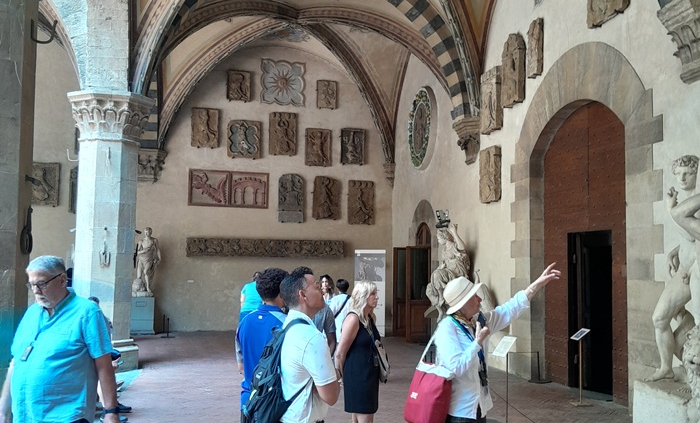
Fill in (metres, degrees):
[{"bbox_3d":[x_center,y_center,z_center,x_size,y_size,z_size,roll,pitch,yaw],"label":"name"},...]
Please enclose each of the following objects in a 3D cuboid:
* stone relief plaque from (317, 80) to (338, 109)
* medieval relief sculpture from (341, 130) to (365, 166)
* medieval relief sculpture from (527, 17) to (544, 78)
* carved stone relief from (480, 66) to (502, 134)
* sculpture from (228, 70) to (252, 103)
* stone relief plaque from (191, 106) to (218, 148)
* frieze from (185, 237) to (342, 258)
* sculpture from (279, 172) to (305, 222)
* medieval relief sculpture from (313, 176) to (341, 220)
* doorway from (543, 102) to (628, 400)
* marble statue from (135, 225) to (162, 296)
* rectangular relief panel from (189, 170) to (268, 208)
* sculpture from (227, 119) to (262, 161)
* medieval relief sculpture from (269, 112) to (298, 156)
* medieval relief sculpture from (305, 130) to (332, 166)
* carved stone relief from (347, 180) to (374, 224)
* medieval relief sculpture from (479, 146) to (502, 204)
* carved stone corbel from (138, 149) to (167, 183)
[{"bbox_3d":[-0.570,-2.850,17.219,0.489,0.677,0.120,2,-4,-15],"label":"stone relief plaque"},{"bbox_3d":[0.083,-1.589,17.308,0.599,0.850,0.130,2,-4,-15],"label":"medieval relief sculpture"},{"bbox_3d":[2.934,-2.559,11.061,0.110,0.856,0.313,2,-5,-13],"label":"medieval relief sculpture"},{"bbox_3d":[2.444,-1.872,12.069,0.119,1.059,0.634,2,-4,-13],"label":"carved stone relief"},{"bbox_3d":[-2.868,-3.241,18.241,0.580,0.781,0.140,2,-4,-13],"label":"sculpture"},{"bbox_3d":[-3.384,-1.945,16.413,0.621,0.919,0.130,2,-4,-15],"label":"stone relief plaque"},{"bbox_3d":[-2.103,0.935,17.792,3.963,0.517,0.150,2,-5,-13],"label":"frieze"},{"bbox_3d":[-1.514,-0.330,18.028,0.645,1.260,0.140,2,-5,-13],"label":"sculpture"},{"bbox_3d":[-0.603,-0.338,18.581,0.751,1.104,0.140,2,-4,-13],"label":"medieval relief sculpture"},{"bbox_3d":[3.183,0.514,9.554,0.356,3.920,2.425,2,-4,-13],"label":"doorway"},{"bbox_3d":[-4.703,1.173,16.278,0.653,1.614,0.495,1,-4,-7],"label":"marble statue"},{"bbox_3d":[-3.096,-0.564,18.020,2.030,0.926,0.090,2,-4,-13],"label":"rectangular relief panel"},{"bbox_3d":[-2.679,-1.817,17.863,0.881,0.987,0.140,2,-5,-13],"label":"sculpture"},{"bbox_3d":[-1.611,-1.856,16.876,0.669,1.023,0.130,2,-4,-15],"label":"medieval relief sculpture"},{"bbox_3d":[-0.839,-1.688,18.621,0.702,0.977,0.140,2,-4,-13],"label":"medieval relief sculpture"},{"bbox_3d":[0.291,-0.228,18.443,0.710,1.176,0.140,2,-5,-13],"label":"carved stone relief"},{"bbox_3d":[2.514,-0.642,12.567,0.120,0.955,0.671,2,-5,-13],"label":"medieval relief sculpture"},{"bbox_3d":[-5.043,-1.106,17.402,0.985,0.783,0.450,2,-4,-13],"label":"carved stone corbel"}]

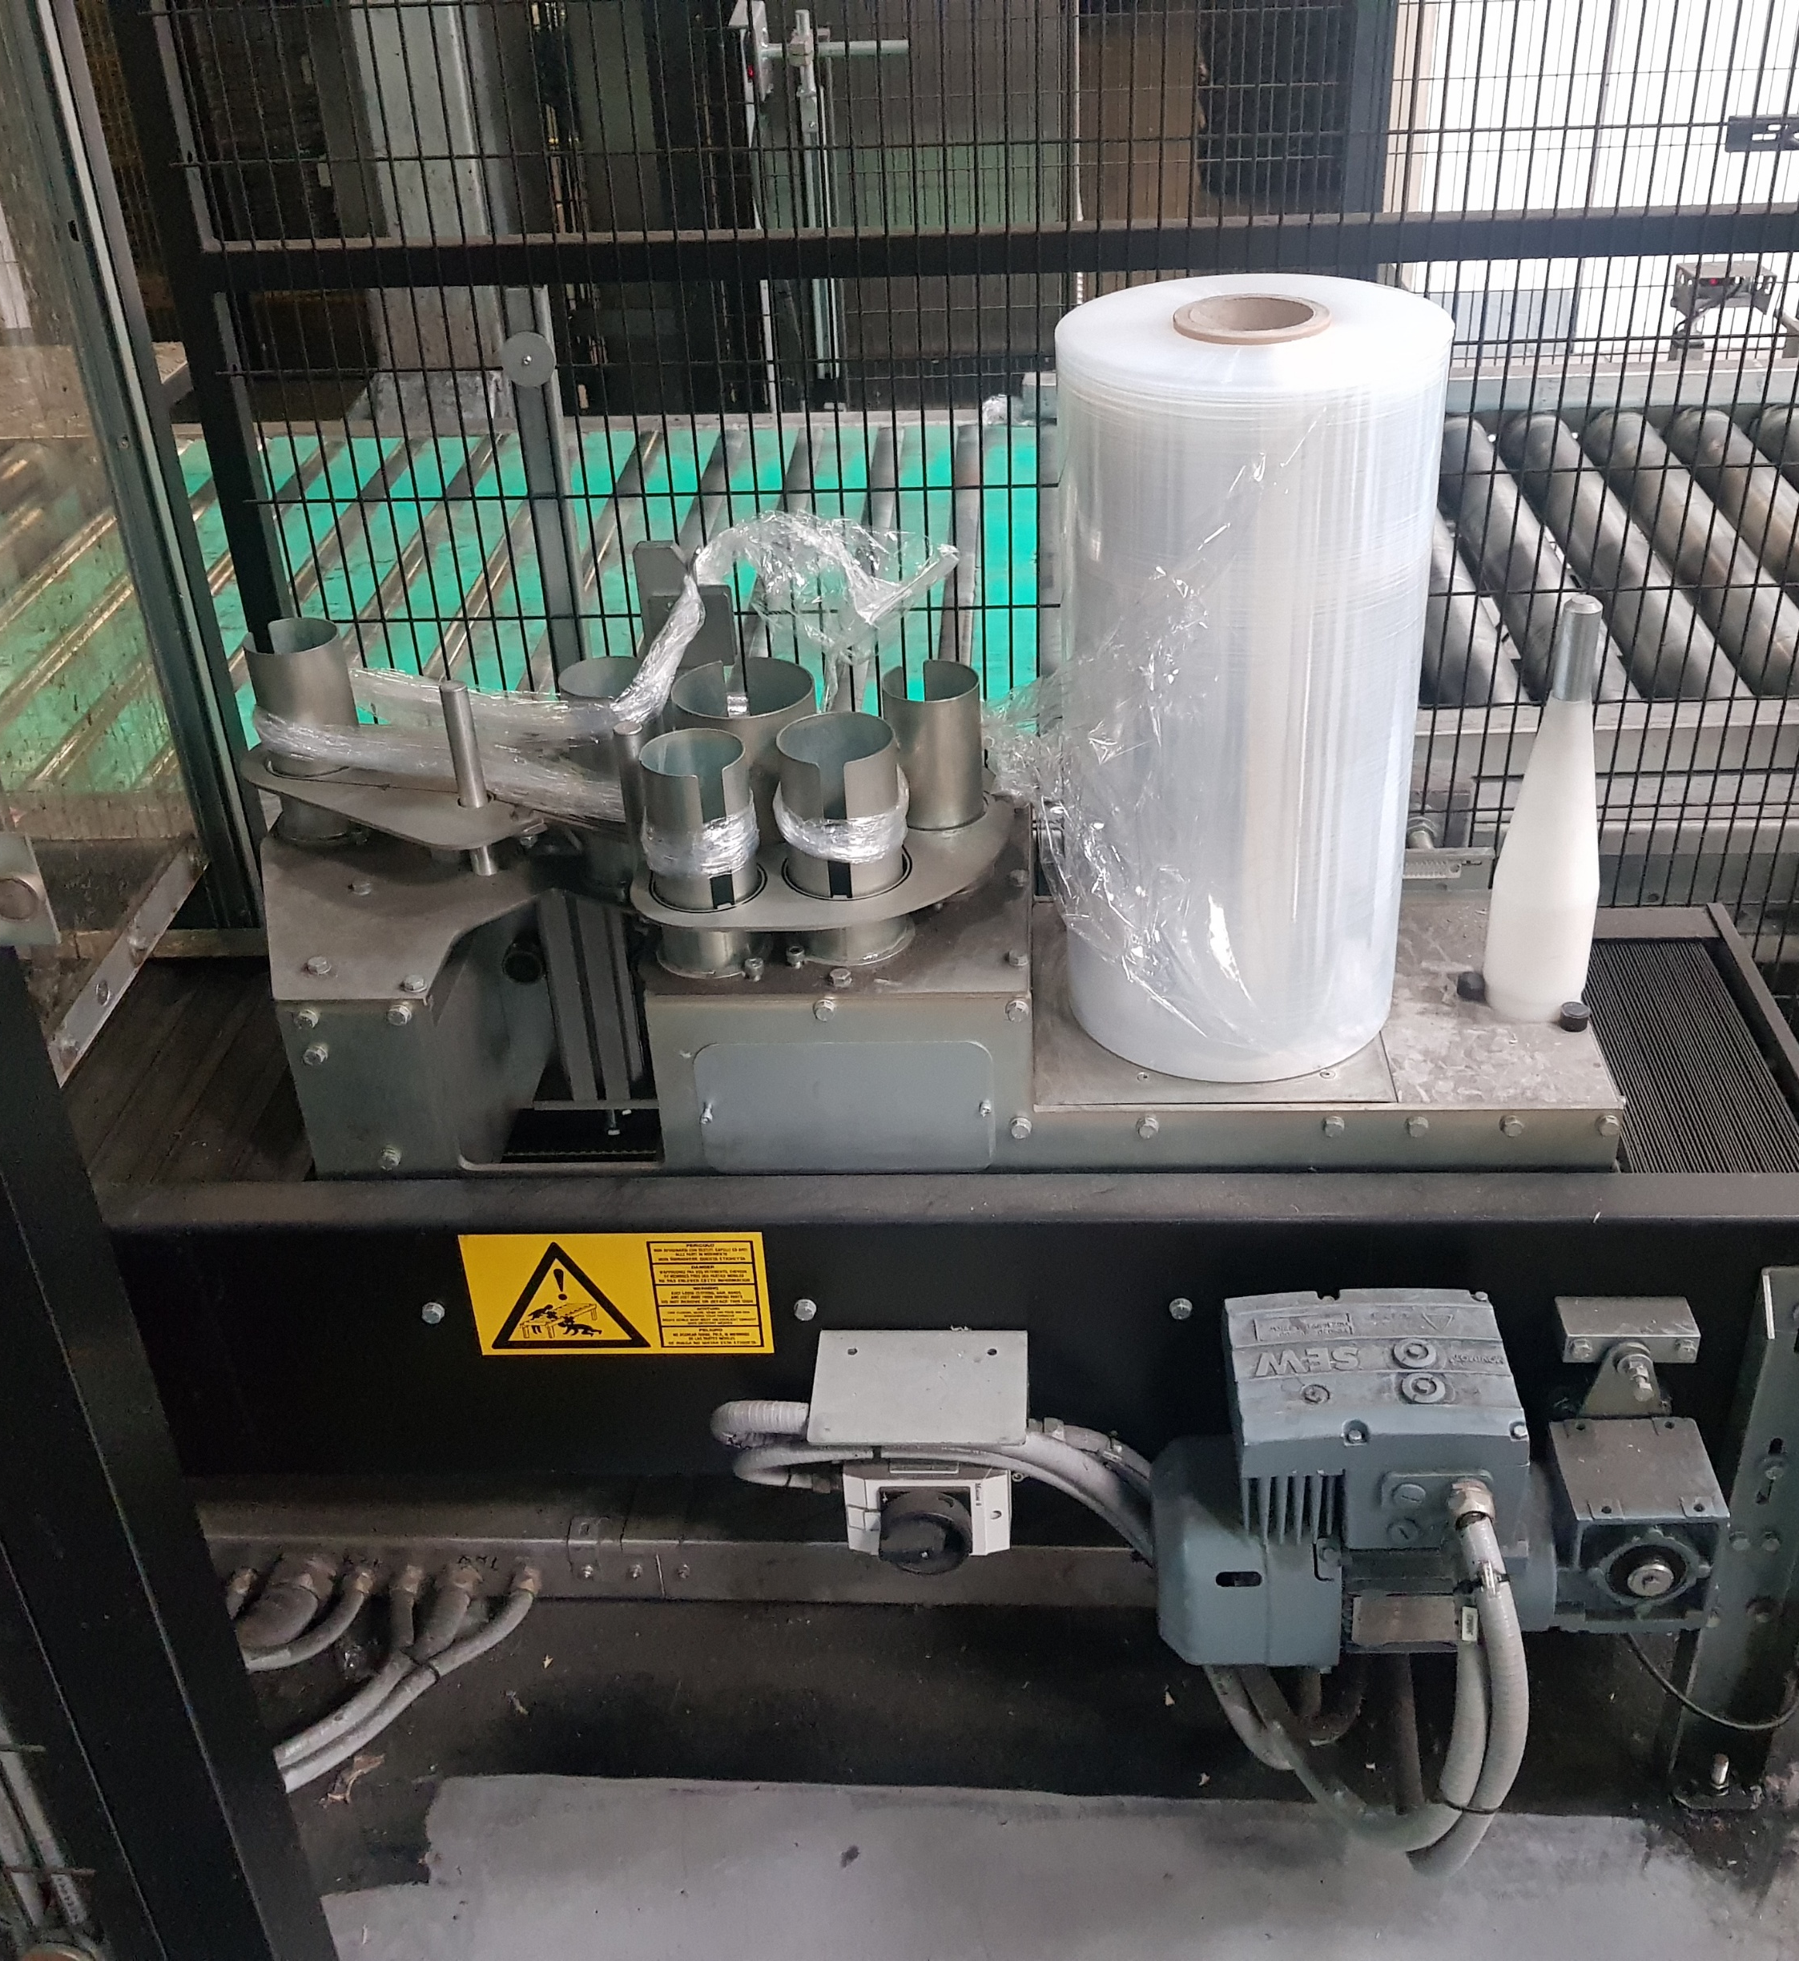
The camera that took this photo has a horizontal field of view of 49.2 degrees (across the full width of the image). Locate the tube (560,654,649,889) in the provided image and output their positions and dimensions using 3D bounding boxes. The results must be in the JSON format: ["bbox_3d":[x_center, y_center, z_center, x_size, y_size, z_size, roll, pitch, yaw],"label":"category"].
[{"bbox_3d":[-0.212,-0.157,1.490,0.072,0.157,0.072,0,31,5],"label":"tube"}]

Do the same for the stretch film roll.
[{"bbox_3d":[0.237,-0.207,1.369,0.247,0.506,0.247,0,31,5],"label":"stretch film roll"}]

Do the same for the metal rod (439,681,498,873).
[{"bbox_3d":[-0.325,-0.151,1.490,0.019,0.159,0.019,0,31,5],"label":"metal rod"}]

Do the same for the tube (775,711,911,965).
[{"bbox_3d":[-0.038,-0.098,1.375,0.082,0.156,0.082,0,31,5],"label":"tube"}]

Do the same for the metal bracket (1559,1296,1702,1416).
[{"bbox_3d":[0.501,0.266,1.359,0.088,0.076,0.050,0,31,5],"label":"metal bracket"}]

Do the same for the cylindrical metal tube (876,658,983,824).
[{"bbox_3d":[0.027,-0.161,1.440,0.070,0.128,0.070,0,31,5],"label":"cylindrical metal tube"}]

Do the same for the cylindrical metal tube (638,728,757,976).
[{"bbox_3d":[-0.137,-0.087,1.368,0.072,0.156,0.072,-3,31,2],"label":"cylindrical metal tube"}]

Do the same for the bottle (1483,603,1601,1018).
[{"bbox_3d":[0.465,-0.121,1.391,0.075,0.311,0.075,0,31,5],"label":"bottle"}]

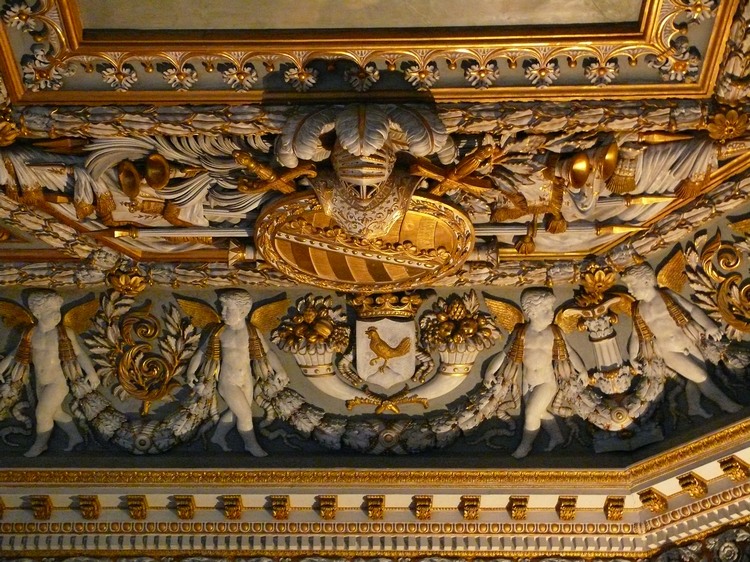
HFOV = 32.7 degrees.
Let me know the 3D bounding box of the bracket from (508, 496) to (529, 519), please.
[{"bbox_3d":[0.850,1.328,7.477,0.101,0.080,0.158,0,-36,2],"label":"bracket"}]

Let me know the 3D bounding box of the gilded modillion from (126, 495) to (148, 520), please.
[{"bbox_3d":[-1.321,1.263,7.124,0.093,0.084,0.140,0,-38,3],"label":"gilded modillion"}]

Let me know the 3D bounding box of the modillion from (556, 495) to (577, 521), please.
[{"bbox_3d":[1.060,1.248,7.018,0.093,0.084,0.140,0,-38,3],"label":"modillion"}]

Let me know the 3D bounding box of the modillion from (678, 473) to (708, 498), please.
[{"bbox_3d":[1.801,1.159,7.221,0.158,0.080,0.101,30,-45,-33],"label":"modillion"}]

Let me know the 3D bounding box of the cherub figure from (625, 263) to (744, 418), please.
[{"bbox_3d":[1.713,0.308,7.072,0.233,0.922,0.583,16,-38,-42],"label":"cherub figure"}]

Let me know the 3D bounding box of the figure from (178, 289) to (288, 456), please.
[{"bbox_3d":[-0.826,0.543,7.462,0.583,0.922,0.233,0,-22,3],"label":"figure"}]

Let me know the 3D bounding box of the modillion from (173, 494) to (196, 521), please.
[{"bbox_3d":[-1.058,1.262,7.113,0.093,0.084,0.140,0,-38,3],"label":"modillion"}]

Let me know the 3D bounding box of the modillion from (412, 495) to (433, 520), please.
[{"bbox_3d":[0.271,1.253,7.053,0.093,0.084,0.140,0,-38,3],"label":"modillion"}]

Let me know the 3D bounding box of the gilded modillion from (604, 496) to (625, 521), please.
[{"bbox_3d":[1.410,1.325,7.459,0.101,0.080,0.158,0,-36,2],"label":"gilded modillion"}]

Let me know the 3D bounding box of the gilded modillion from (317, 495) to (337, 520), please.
[{"bbox_3d":[-0.270,1.333,7.514,0.101,0.080,0.158,0,-36,2],"label":"gilded modillion"}]

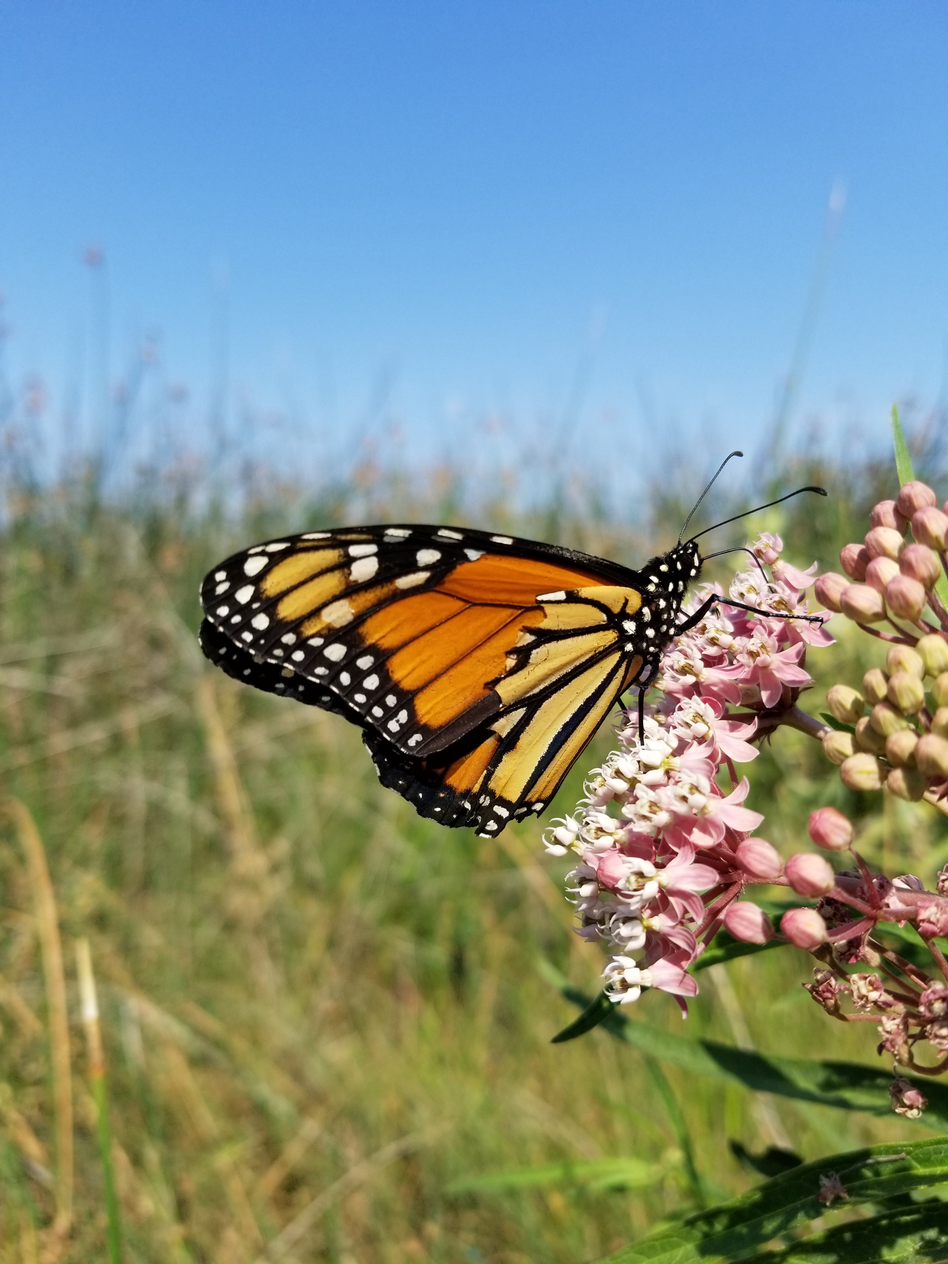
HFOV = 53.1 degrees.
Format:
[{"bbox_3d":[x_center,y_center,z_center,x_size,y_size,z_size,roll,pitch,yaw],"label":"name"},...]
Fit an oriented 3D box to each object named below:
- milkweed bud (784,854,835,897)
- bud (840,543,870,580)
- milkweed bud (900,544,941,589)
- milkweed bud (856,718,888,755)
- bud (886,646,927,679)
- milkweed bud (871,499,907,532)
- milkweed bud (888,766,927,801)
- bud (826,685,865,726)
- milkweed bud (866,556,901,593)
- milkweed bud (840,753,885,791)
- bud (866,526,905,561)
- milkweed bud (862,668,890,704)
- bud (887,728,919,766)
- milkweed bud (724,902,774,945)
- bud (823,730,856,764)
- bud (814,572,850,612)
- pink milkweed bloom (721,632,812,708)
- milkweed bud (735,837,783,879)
[{"bbox_3d":[0.038,0.027,0.106,0.005,0.004,0.004,26,-4,3],"label":"milkweed bud"},{"bbox_3d":[0.048,-0.009,0.119,0.005,0.004,0.004,38,0,-19],"label":"bud"},{"bbox_3d":[0.054,-0.008,0.114,0.005,0.006,0.005,-28,30,0],"label":"milkweed bud"},{"bbox_3d":[0.048,0.012,0.114,0.005,0.004,0.004,44,12,-5],"label":"milkweed bud"},{"bbox_3d":[0.053,0.004,0.117,0.005,0.004,0.004,41,0,-24],"label":"bud"},{"bbox_3d":[0.049,-0.013,0.112,0.005,0.004,0.004,40,21,-7],"label":"milkweed bud"},{"bbox_3d":[0.051,0.018,0.112,0.005,0.004,0.004,18,-1,1],"label":"milkweed bud"},{"bbox_3d":[0.045,0.009,0.115,0.005,0.004,0.004,42,0,-21],"label":"bud"},{"bbox_3d":[0.050,-0.007,0.116,0.005,0.004,0.004,43,0,-24],"label":"milkweed bud"},{"bbox_3d":[0.046,0.016,0.111,0.005,0.004,0.004,4,-7,3],"label":"milkweed bud"},{"bbox_3d":[0.048,-0.010,0.110,0.005,0.004,0.004,21,15,-8],"label":"bud"},{"bbox_3d":[0.050,0.007,0.118,0.004,0.005,0.004,-29,18,0],"label":"milkweed bud"},{"bbox_3d":[0.050,0.013,0.110,0.004,0.004,0.004,25,6,-20],"label":"bud"},{"bbox_3d":[0.033,0.035,0.113,0.006,0.005,0.005,19,0,-12],"label":"milkweed bud"},{"bbox_3d":[0.044,0.014,0.114,0.005,0.004,0.004,29,0,-21],"label":"bud"},{"bbox_3d":[0.043,-0.005,0.115,0.004,0.005,0.004,-41,21,0],"label":"bud"},{"bbox_3d":[0.035,0.005,0.114,0.010,0.009,0.008,4,-30,27],"label":"pink milkweed bloom"},{"bbox_3d":[0.034,0.027,0.114,0.006,0.005,0.005,26,0,-12],"label":"milkweed bud"}]

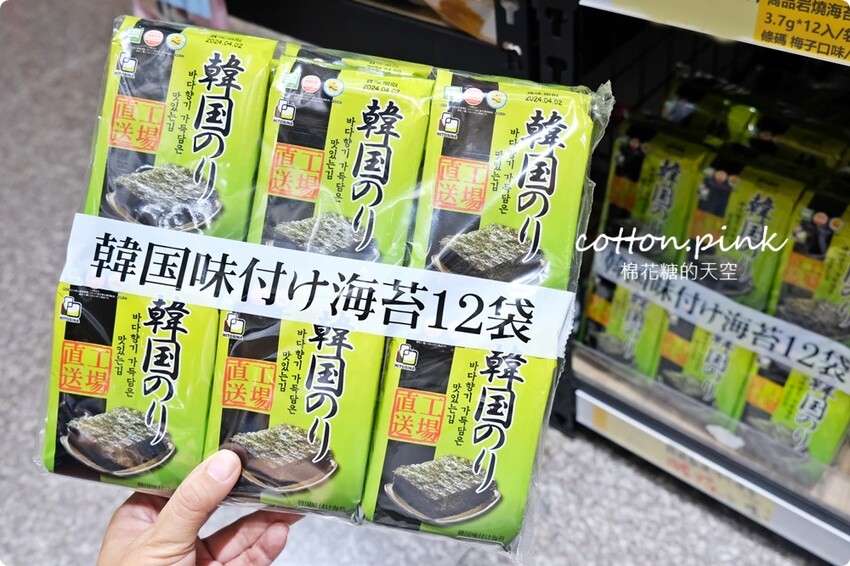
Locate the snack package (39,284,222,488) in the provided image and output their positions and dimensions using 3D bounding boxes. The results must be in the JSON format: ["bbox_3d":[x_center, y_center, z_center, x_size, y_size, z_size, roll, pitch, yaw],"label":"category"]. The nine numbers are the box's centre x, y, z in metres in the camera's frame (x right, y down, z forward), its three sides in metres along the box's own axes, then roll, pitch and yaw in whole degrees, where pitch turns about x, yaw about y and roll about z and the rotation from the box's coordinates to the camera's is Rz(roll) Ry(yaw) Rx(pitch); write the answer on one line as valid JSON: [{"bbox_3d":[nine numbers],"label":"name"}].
[{"bbox_3d":[-0.148,0.049,0.381,0.082,0.109,0.022,8,5,0],"label":"snack package"}]

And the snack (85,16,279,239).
[{"bbox_3d":[-0.122,-0.075,0.377,0.082,0.109,0.022,8,0,-1],"label":"snack"}]

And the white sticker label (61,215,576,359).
[{"bbox_3d":[-0.053,0.002,0.369,0.256,0.034,0.006,9,2,0],"label":"white sticker label"}]

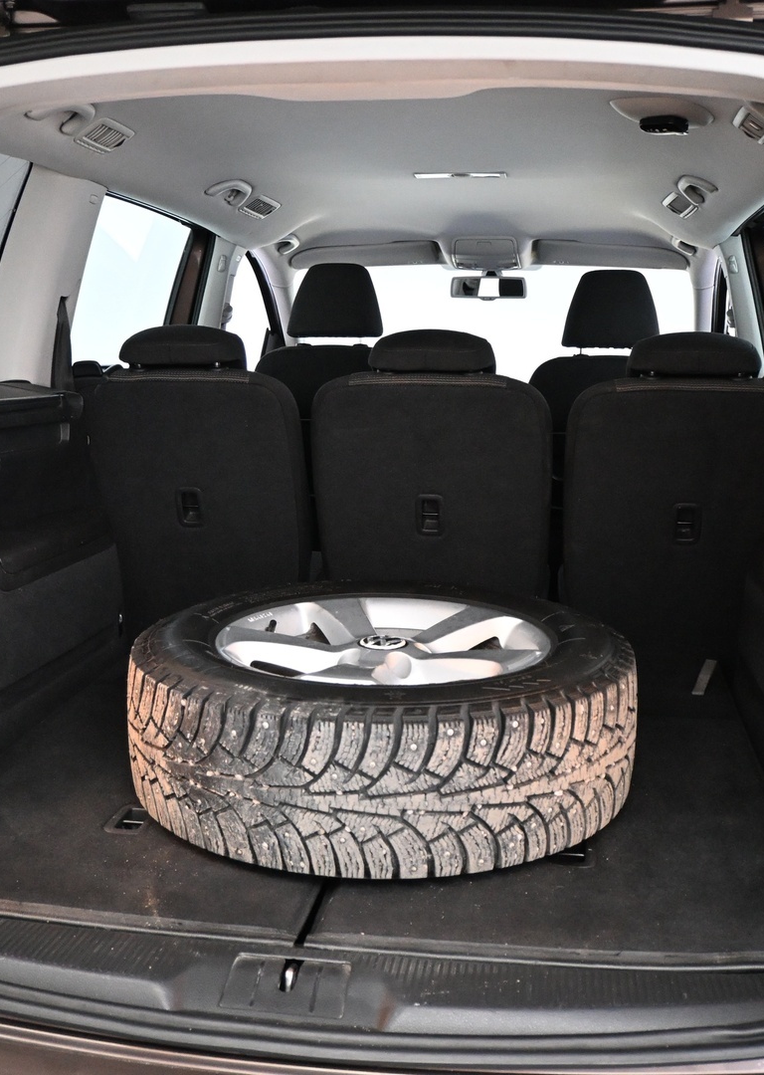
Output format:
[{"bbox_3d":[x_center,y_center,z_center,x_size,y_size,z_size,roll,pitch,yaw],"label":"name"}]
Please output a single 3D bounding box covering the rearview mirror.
[{"bbox_3d":[0.316,-0.738,3.683,0.237,0.068,0.045,5,15,22],"label":"rearview mirror"}]

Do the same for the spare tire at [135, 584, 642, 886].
[{"bbox_3d":[-0.001,0.223,1.665,0.662,0.217,0.662,2,11,8],"label":"spare tire"}]

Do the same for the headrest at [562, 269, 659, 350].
[{"bbox_3d":[0.564,-0.559,3.080,0.247,0.198,0.120,2,19,8],"label":"headrest"}]

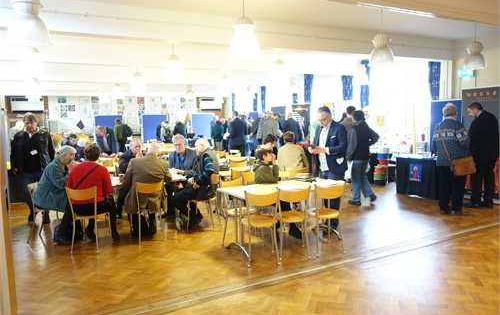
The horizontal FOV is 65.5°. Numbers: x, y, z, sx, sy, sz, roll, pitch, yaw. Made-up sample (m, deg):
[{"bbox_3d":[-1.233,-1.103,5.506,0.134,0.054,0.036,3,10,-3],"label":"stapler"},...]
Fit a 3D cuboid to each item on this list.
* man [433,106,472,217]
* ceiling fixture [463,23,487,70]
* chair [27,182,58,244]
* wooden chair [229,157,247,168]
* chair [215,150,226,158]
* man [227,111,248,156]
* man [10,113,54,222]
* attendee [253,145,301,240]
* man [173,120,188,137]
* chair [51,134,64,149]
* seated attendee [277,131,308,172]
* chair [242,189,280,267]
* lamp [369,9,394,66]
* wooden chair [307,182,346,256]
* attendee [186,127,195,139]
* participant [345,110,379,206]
[{"bbox_3d":[3.251,0.027,6.273,0.560,1.760,0.420,3,7,31],"label":"man"},{"bbox_3d":[3.791,-1.860,6.499,0.345,0.785,0.345,-1,6,0],"label":"ceiling fixture"},{"bbox_3d":[-2.809,0.721,5.470,0.490,0.790,0.410,-3,6,-17],"label":"chair"},{"bbox_3d":[-0.240,0.402,7.720,0.400,0.790,0.460,-2,6,-3],"label":"wooden chair"},{"bbox_3d":[-0.770,0.239,9.420,0.400,0.790,0.460,-3,6,-17],"label":"chair"},{"bbox_3d":[-0.360,-0.354,10.450,0.520,1.750,0.360,-4,7,-27],"label":"man"},{"bbox_3d":[-3.440,0.151,6.220,0.560,1.740,0.400,-3,6,-19],"label":"man"},{"bbox_3d":[0.353,0.468,5.380,0.700,1.200,0.450,2,7,25],"label":"attendee"},{"bbox_3d":[-2.825,-0.700,15.879,0.520,1.657,0.420,-4,6,-23],"label":"man"},{"bbox_3d":[-8.417,-0.448,17.013,0.450,0.860,0.500,-4,7,-26],"label":"chair"},{"bbox_3d":[0.690,0.259,6.320,0.520,1.320,0.750,-1,6,0],"label":"seated attendee"},{"bbox_3d":[0.128,0.743,4.401,0.410,0.820,0.490,-2,6,-9],"label":"chair"},{"bbox_3d":[1.860,-1.705,5.483,0.345,0.795,0.345,-1,6,0],"label":"lamp"},{"bbox_3d":[0.903,0.710,4.749,0.410,0.820,0.470,-3,6,-13],"label":"wooden chair"},{"bbox_3d":[-2.357,-0.508,15.400,0.480,1.270,0.650,-3,6,-14],"label":"attendee"},{"bbox_3d":[2.008,0.004,7.000,0.600,1.680,0.500,-6,7,-36],"label":"participant"}]

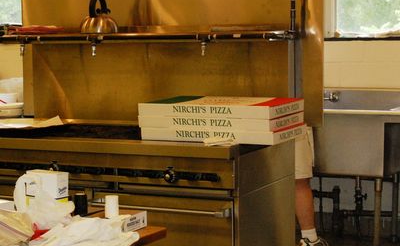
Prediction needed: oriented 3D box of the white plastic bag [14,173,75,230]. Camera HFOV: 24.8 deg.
[{"bbox_3d":[-0.516,0.259,3.000,0.190,0.170,0.165,-1,5,-7],"label":"white plastic bag"}]

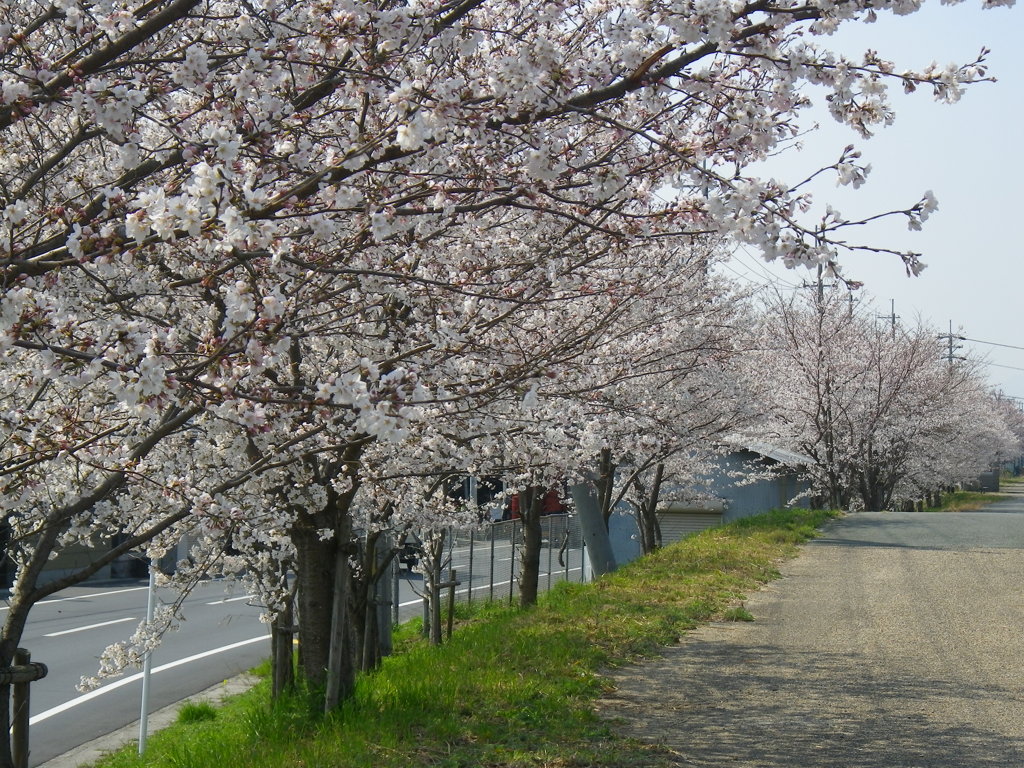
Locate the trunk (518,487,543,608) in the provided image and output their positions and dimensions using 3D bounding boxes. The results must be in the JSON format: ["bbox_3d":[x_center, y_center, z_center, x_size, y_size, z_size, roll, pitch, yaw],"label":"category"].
[{"bbox_3d":[0.294,2.536,43.000,0.350,1.920,0.340,0,-1,0],"label":"trunk"}]

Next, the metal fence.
[{"bbox_3d":[-0.036,3.210,50.000,0.100,1.500,18.500,0,-1,10],"label":"metal fence"}]

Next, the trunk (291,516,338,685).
[{"bbox_3d":[-1.924,2.191,27.500,0.430,1.780,0.410,0,-1,0],"label":"trunk"}]

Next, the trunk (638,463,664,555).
[{"bbox_3d":[2.910,2.607,58.000,0.530,1.950,0.480,0,-1,0],"label":"trunk"}]

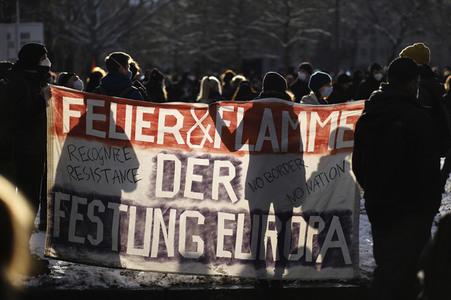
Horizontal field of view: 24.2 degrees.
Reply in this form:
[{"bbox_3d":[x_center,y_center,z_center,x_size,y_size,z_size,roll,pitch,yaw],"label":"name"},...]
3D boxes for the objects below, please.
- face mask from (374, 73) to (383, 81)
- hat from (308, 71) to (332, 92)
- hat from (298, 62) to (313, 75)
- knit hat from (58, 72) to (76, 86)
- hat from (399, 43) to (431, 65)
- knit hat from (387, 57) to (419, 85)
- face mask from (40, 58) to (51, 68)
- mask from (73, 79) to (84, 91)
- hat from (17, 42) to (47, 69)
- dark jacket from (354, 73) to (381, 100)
[{"bbox_3d":[2.115,-1.002,14.500,0.130,0.110,0.090,-1,4,-19],"label":"face mask"},{"bbox_3d":[0.887,-0.638,9.800,0.225,0.195,0.200,0,4,6],"label":"hat"},{"bbox_3d":[1.115,-1.129,14.600,0.195,0.175,0.220,3,5,33],"label":"hat"},{"bbox_3d":[-1.475,-0.652,9.800,0.225,0.185,0.200,0,4,-6],"label":"knit hat"},{"bbox_3d":[1.554,-0.777,8.600,0.255,0.210,0.220,2,5,30],"label":"hat"},{"bbox_3d":[1.253,-0.556,7.400,0.200,0.190,0.225,2,5,27],"label":"knit hat"},{"bbox_3d":[-1.421,-0.683,8.300,0.090,0.105,0.130,-2,5,-21],"label":"face mask"},{"bbox_3d":[-1.363,-0.608,9.800,0.095,0.115,0.135,0,4,-6],"label":"mask"},{"bbox_3d":[-1.529,-0.757,8.350,0.235,0.200,0.205,-2,5,-21],"label":"hat"},{"bbox_3d":[2.041,-0.628,14.600,0.520,0.720,0.320,-1,4,-17],"label":"dark jacket"}]

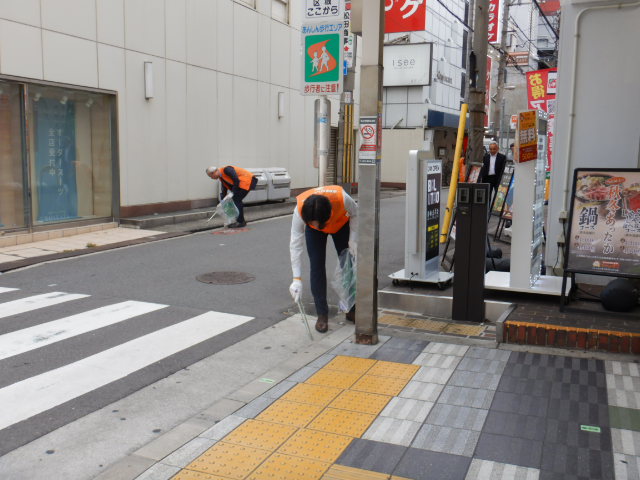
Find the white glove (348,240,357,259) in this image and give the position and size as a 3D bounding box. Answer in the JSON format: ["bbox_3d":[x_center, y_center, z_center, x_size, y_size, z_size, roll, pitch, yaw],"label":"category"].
[{"bbox_3d":[0.275,0.078,5.150,0.100,0.170,0.110,1,7,6],"label":"white glove"}]

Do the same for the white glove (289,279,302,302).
[{"bbox_3d":[-0.190,0.392,4.880,0.100,0.185,0.110,2,7,9],"label":"white glove"}]

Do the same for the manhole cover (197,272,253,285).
[{"bbox_3d":[-1.113,0.453,7.400,0.680,0.030,0.680,1,7,0],"label":"manhole cover"}]

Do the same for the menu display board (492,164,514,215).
[{"bbox_3d":[2.978,-0.828,10.200,0.050,0.890,0.590,15,6,-3],"label":"menu display board"}]

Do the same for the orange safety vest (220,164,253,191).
[{"bbox_3d":[-1.693,-1.272,12.900,0.620,0.310,0.450,25,2,-11],"label":"orange safety vest"}]

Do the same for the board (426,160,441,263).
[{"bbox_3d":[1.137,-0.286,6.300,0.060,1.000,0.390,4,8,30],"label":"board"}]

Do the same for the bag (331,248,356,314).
[{"bbox_3d":[0.228,0.335,5.200,0.280,0.530,0.240,1,7,6],"label":"bag"}]

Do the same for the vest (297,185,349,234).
[{"bbox_3d":[0.020,-0.238,5.080,0.420,0.280,0.550,1,-17,7],"label":"vest"}]

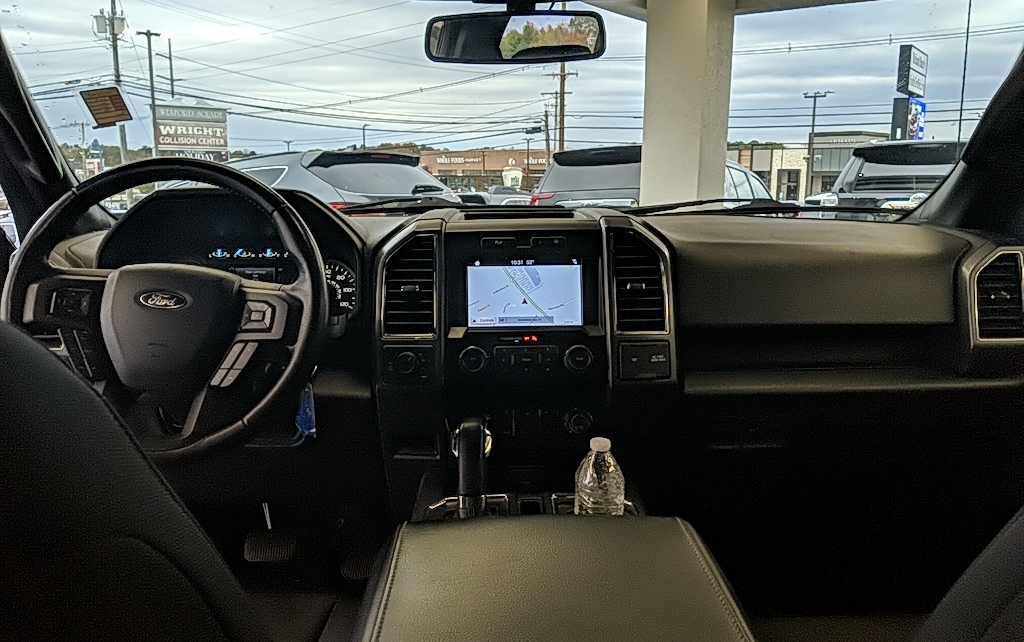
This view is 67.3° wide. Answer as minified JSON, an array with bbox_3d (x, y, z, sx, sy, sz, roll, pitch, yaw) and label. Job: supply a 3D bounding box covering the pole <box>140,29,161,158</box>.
[{"bbox_3d":[-15.100,-7.940,32.600,0.950,8.400,0.280,0,9,0],"label":"pole"}]

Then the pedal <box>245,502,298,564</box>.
[{"bbox_3d":[-0.446,0.394,1.425,0.097,0.115,0.070,0,11,-1],"label":"pedal"}]

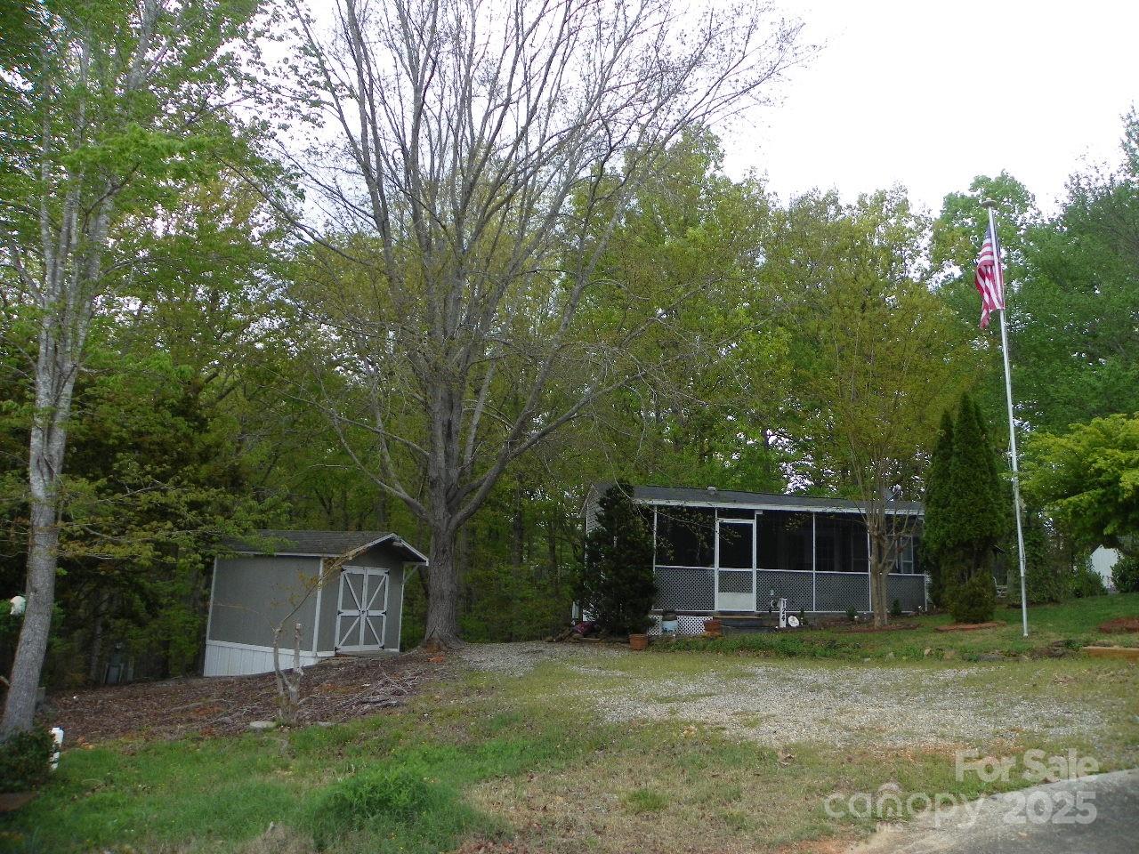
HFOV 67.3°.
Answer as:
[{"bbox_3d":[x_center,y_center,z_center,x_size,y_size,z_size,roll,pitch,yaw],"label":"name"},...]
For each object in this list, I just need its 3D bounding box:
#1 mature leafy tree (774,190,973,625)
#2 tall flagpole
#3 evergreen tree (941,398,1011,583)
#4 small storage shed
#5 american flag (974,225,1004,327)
[{"bbox_3d":[6.646,-0.547,19.077,4.100,9.758,4.000,2,-10,0],"label":"mature leafy tree"},{"bbox_3d":[7.197,-0.329,14.088,0.260,7.327,0.260,-5,-12,27],"label":"tall flagpole"},{"bbox_3d":[8.748,1.630,18.424,1.500,4.716,1.500,2,-10,0],"label":"evergreen tree"},{"bbox_3d":[-6.196,4.367,20.746,4.948,3.497,2.641,-6,-13,35],"label":"small storage shed"},{"bbox_3d":[7.141,-2.552,14.560,0.420,1.757,0.280,-4,-12,27],"label":"american flag"}]

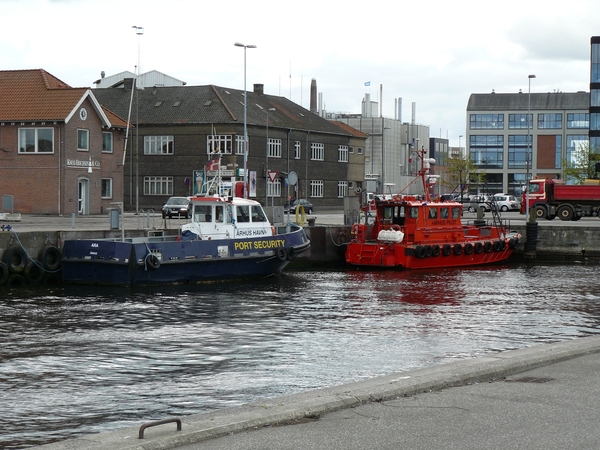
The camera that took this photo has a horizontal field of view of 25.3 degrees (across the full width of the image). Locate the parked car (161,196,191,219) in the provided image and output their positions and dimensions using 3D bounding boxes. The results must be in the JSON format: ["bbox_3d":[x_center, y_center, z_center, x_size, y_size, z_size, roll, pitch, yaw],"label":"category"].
[{"bbox_3d":[-8.295,-1.207,90.598,1.700,1.420,4.250,1,1,3],"label":"parked car"}]

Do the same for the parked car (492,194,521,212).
[{"bbox_3d":[20.504,-2.160,136.482,4.200,1.600,1.770,2,2,38],"label":"parked car"}]

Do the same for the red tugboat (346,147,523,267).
[{"bbox_3d":[8.460,-1.007,72.994,12.500,6.200,4.500,-1,2,-45],"label":"red tugboat"}]

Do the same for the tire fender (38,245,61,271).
[{"bbox_3d":[-10.490,1.397,56.000,0.280,1.020,1.020,2,2,38],"label":"tire fender"}]

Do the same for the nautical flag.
[{"bbox_3d":[-3.881,-2.679,59.400,0.620,0.550,0.120,0,1,-6],"label":"nautical flag"}]

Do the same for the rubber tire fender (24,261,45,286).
[{"bbox_3d":[-10.969,1.956,55.200,0.280,1.000,1.000,2,2,38],"label":"rubber tire fender"}]

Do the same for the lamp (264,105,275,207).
[{"bbox_3d":[-2.284,-4.750,100.918,0.900,8.150,0.300,1,1,26],"label":"lamp"}]

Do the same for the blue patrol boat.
[{"bbox_3d":[-3.877,-0.272,59.110,4.500,5.200,13.200,2,2,41],"label":"blue patrol boat"}]

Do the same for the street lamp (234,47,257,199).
[{"bbox_3d":[-3.018,-5.064,73.904,1.400,10.000,0.350,0,2,-32],"label":"street lamp"}]

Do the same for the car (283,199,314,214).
[{"bbox_3d":[0.000,-1.767,116.490,1.700,1.420,4.200,1,1,27],"label":"car"}]

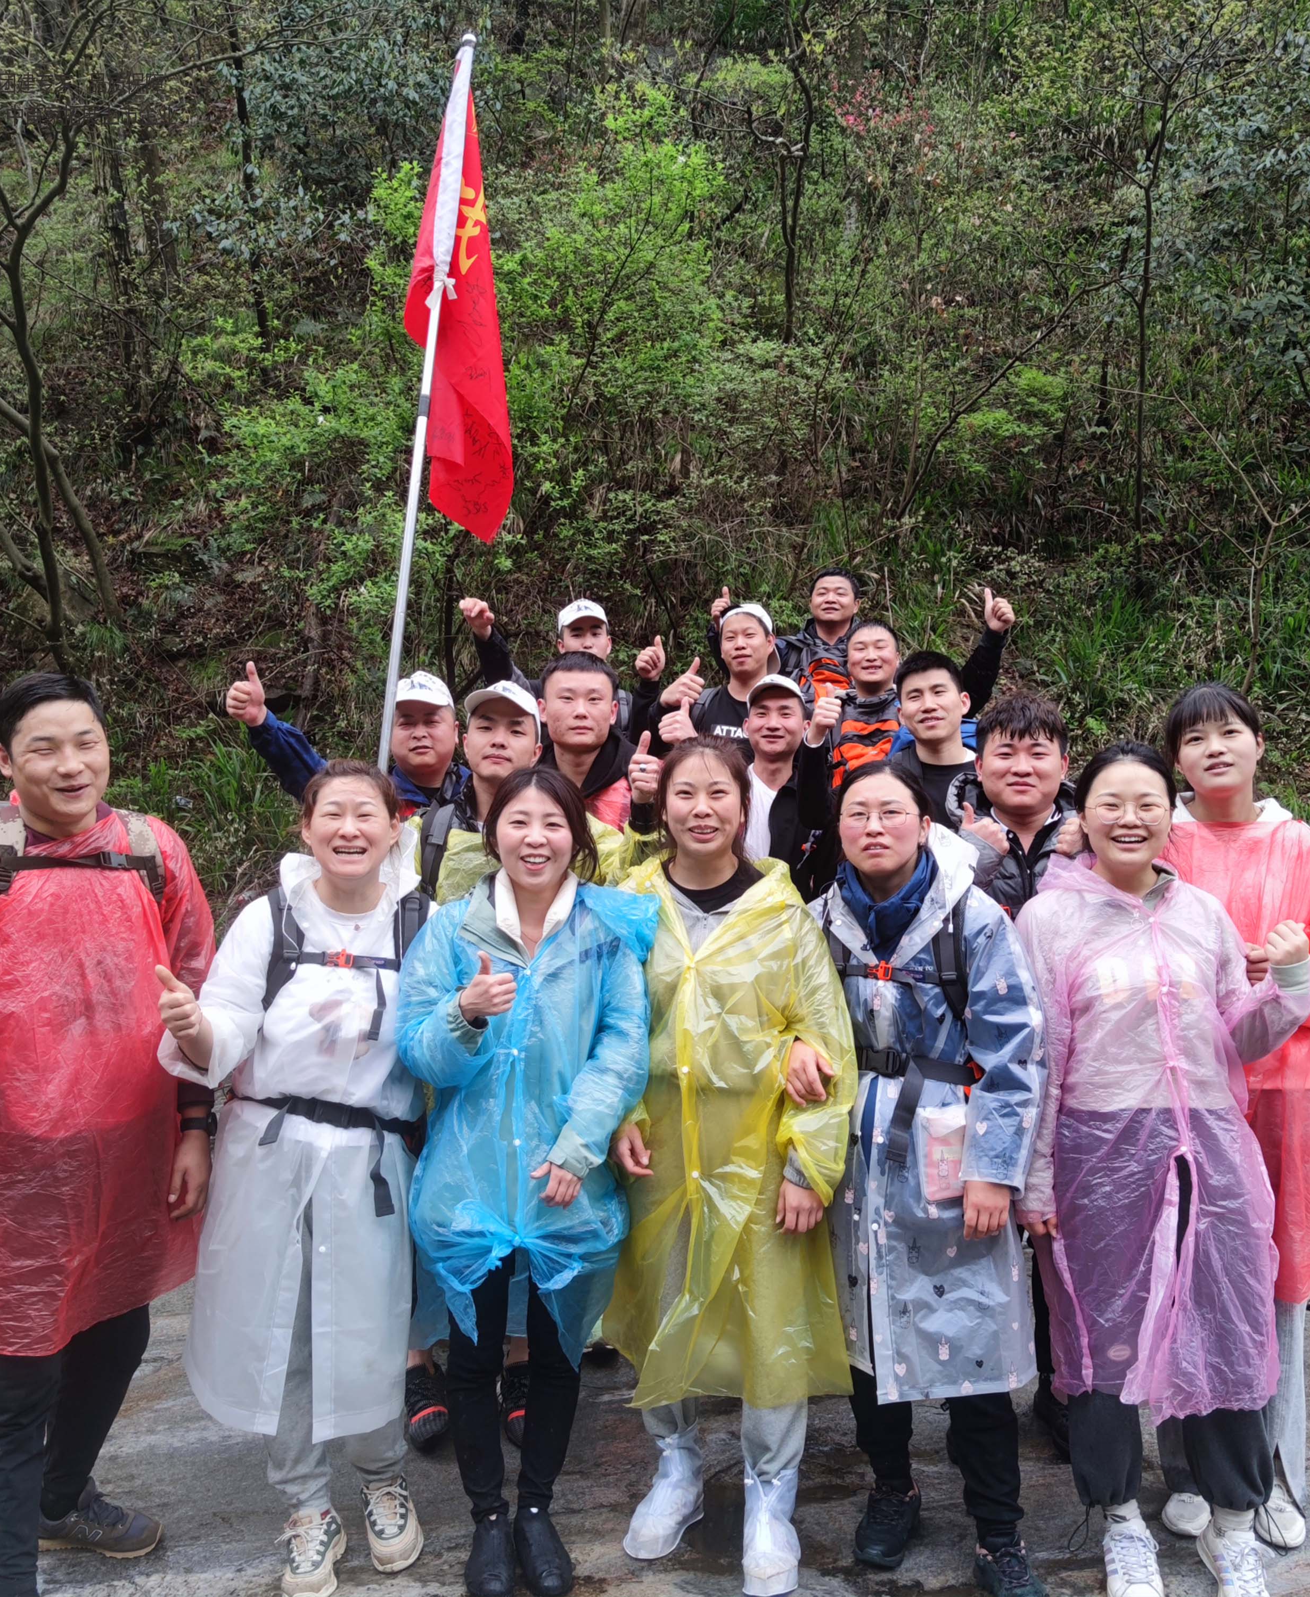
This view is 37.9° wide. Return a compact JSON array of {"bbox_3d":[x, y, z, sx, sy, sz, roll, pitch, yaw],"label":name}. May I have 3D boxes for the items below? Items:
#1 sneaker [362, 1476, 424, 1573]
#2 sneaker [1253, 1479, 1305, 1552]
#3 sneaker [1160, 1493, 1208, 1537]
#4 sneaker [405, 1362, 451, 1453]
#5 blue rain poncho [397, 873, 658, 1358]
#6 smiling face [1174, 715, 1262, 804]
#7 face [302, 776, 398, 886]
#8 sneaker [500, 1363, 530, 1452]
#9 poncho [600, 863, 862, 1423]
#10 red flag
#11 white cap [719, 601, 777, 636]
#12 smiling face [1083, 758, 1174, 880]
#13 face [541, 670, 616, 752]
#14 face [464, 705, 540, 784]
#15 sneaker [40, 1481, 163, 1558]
[{"bbox_3d":[-0.513,1.387,3.720,0.100,0.115,0.265,-3,8,-19],"label":"sneaker"},{"bbox_3d":[1.285,1.433,3.930,0.100,0.110,0.250,1,8,10],"label":"sneaker"},{"bbox_3d":[1.064,1.375,3.840,0.100,0.110,0.260,1,5,10],"label":"sneaker"},{"bbox_3d":[-0.510,1.346,4.270,0.100,0.120,0.280,-1,8,-9],"label":"sneaker"},{"bbox_3d":[-0.227,0.588,3.620,0.450,0.900,0.360,0,7,2],"label":"blue rain poncho"},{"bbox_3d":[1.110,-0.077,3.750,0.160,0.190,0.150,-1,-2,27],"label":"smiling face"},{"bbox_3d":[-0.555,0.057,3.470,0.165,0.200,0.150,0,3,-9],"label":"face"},{"bbox_3d":[-0.297,1.420,4.460,0.105,0.120,0.280,0,1,0],"label":"sneaker"},{"bbox_3d":[0.149,0.630,3.660,0.460,1.030,0.350,0,1,13],"label":"poncho"},{"bbox_3d":[-0.435,-1.080,4.250,0.230,1.030,0.220,5,1,-3],"label":"red flag"},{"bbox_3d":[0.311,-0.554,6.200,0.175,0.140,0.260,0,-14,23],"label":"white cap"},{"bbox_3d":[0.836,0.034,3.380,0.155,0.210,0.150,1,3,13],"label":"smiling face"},{"bbox_3d":[-0.182,-0.210,4.580,0.175,0.200,0.140,0,4,-2],"label":"face"},{"bbox_3d":[-0.352,-0.125,4.380,0.165,0.190,0.150,3,3,0],"label":"face"},{"bbox_3d":[-1.085,1.415,3.720,0.280,0.120,0.105,1,2,23],"label":"sneaker"}]

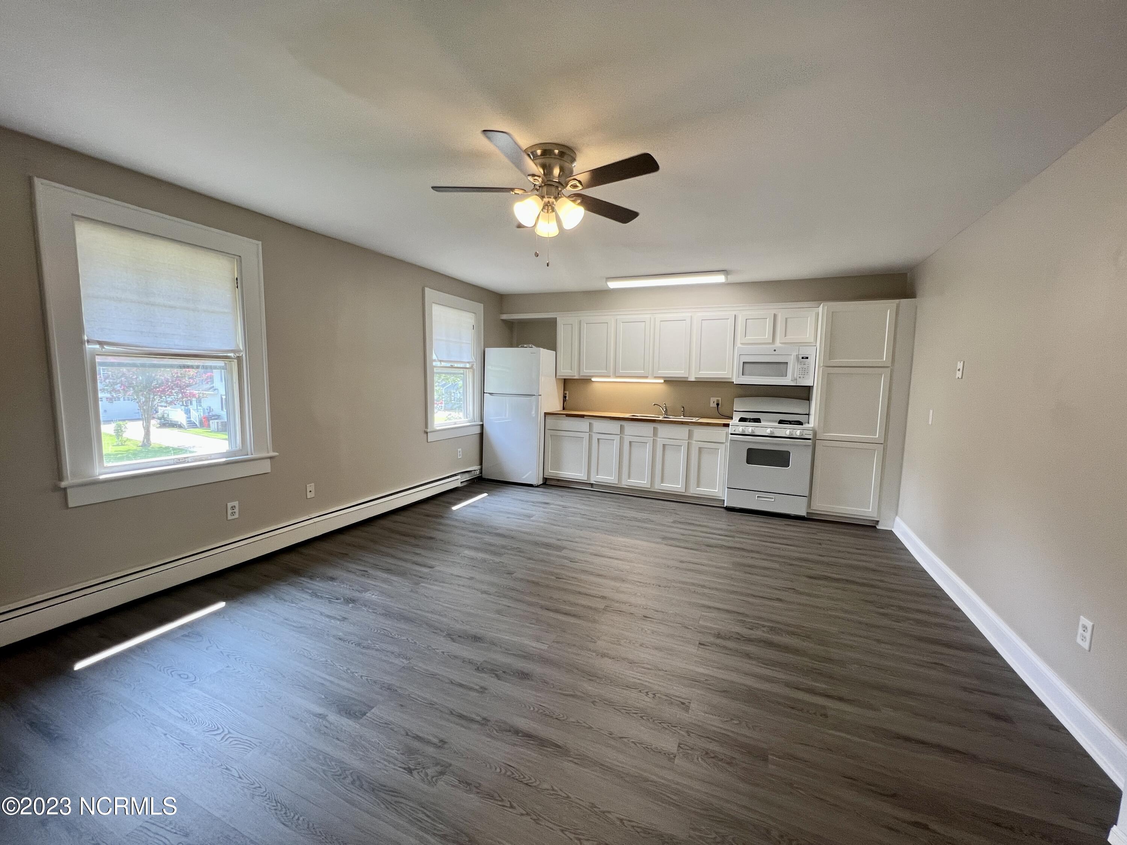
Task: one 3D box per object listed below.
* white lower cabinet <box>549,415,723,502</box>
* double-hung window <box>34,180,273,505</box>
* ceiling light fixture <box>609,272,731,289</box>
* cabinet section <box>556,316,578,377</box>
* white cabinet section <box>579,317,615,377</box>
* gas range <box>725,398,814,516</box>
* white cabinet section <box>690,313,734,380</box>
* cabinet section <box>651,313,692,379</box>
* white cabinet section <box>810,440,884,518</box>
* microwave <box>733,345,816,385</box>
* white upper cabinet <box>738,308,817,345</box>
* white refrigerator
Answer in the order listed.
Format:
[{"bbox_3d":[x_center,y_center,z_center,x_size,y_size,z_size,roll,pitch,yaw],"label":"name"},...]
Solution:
[{"bbox_3d":[0.871,0.351,5.206,2.134,0.776,0.610,4,6,23],"label":"white lower cabinet"},{"bbox_3d":[-2.413,-0.422,2.664,0.100,1.671,1.080,4,6,25],"label":"double-hung window"},{"bbox_3d":[1.062,-1.486,4.431,1.217,0.078,0.167,4,6,23],"label":"ceiling light fixture"},{"bbox_3d":[0.124,-0.965,5.637,0.322,0.751,0.329,4,6,25],"label":"cabinet section"},{"bbox_3d":[0.488,-0.942,5.469,0.481,0.751,0.329,4,6,25],"label":"white cabinet section"},{"bbox_3d":[2.233,0.339,4.635,0.760,1.173,0.676,4,6,23],"label":"gas range"},{"bbox_3d":[1.757,-0.863,4.886,0.462,0.751,0.329,4,6,25],"label":"white cabinet section"},{"bbox_3d":[1.337,-0.889,5.079,0.463,0.751,0.329,4,6,25],"label":"cabinet section"},{"bbox_3d":[2.841,0.516,4.352,0.578,0.711,0.608,4,6,25],"label":"white cabinet section"},{"bbox_3d":[2.334,-0.619,4.710,0.760,0.406,0.399,4,6,23],"label":"microwave"},{"bbox_3d":[2.342,-1.027,4.678,0.769,0.392,0.341,4,6,23],"label":"white upper cabinet"},{"bbox_3d":[-0.514,-0.098,5.666,0.786,1.708,0.737,4,6,23],"label":"white refrigerator"}]

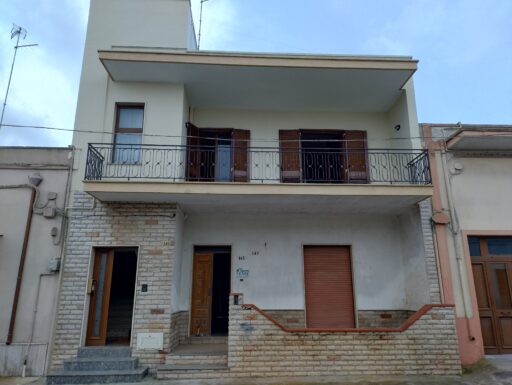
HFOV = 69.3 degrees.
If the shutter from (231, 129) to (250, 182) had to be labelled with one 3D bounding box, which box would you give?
[{"bbox_3d":[-0.395,-0.718,10.493,0.497,2.265,0.050,2,-15,-9],"label":"shutter"}]

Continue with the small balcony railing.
[{"bbox_3d":[0.111,-0.491,8.634,7.566,0.863,0.974,1,-13,-3],"label":"small balcony railing"}]

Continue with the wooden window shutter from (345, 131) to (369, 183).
[{"bbox_3d":[3.005,-0.740,10.823,0.633,2.278,0.060,1,-13,-3],"label":"wooden window shutter"}]

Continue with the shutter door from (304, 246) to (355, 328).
[{"bbox_3d":[2.018,2.694,10.153,1.327,2.401,0.080,1,-13,-3],"label":"shutter door"}]

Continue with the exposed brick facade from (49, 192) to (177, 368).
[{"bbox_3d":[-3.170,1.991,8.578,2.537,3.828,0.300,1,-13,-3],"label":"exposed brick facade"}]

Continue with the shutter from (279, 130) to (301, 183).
[{"bbox_3d":[1.007,-0.762,10.727,0.592,2.268,0.060,1,-13,-3],"label":"shutter"}]

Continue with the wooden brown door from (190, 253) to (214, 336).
[{"bbox_3d":[-1.443,2.737,9.970,0.545,2.161,0.060,1,-13,-3],"label":"wooden brown door"}]

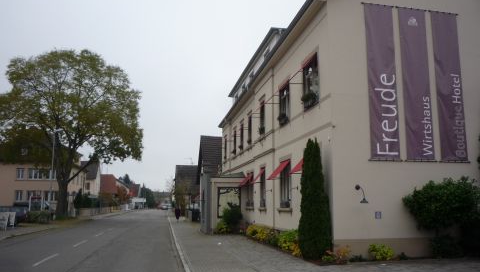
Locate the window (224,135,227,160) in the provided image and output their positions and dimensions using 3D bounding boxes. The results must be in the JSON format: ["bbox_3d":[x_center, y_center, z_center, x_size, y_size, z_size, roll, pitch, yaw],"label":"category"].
[{"bbox_3d":[-1.111,1.040,35.822,0.200,1.800,1.050,1,-9,-10],"label":"window"}]

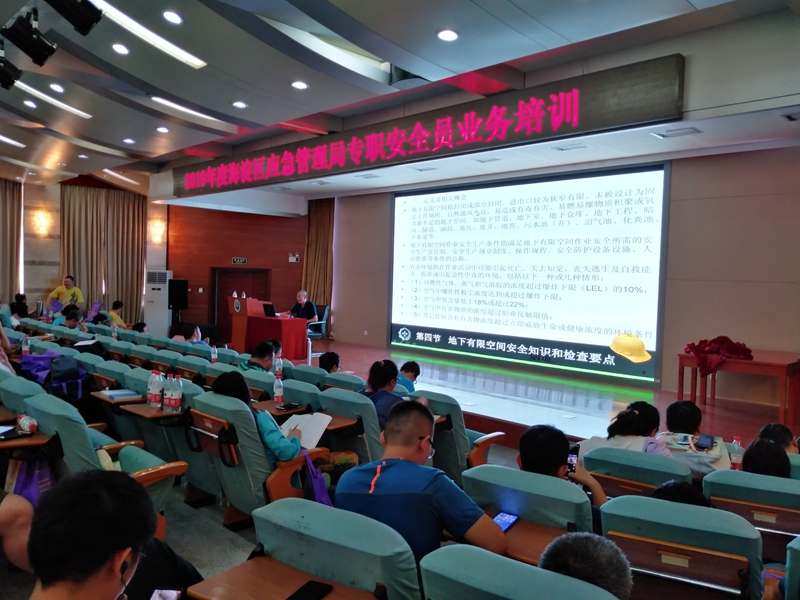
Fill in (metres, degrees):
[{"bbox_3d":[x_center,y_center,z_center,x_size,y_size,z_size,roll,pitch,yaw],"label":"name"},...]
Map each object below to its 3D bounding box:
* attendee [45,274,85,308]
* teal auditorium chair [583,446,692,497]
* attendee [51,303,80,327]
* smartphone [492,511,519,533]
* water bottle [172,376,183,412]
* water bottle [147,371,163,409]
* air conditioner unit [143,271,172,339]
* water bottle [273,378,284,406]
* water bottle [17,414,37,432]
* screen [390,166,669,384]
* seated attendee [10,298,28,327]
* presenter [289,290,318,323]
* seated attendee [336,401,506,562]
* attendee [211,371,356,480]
[{"bbox_3d":[-5.672,0.445,10.236,0.580,1.700,0.420,1,2,-2],"label":"attendee"},{"bbox_3d":[1.263,1.265,3.125,0.560,1.000,0.620,3,3,35],"label":"teal auditorium chair"},{"bbox_3d":[-4.769,0.699,8.644,0.780,1.270,0.500,-1,3,-42],"label":"attendee"},{"bbox_3d":[0.386,0.833,2.255,0.076,0.009,0.157,3,3,35],"label":"smartphone"},{"bbox_3d":[-1.391,0.584,3.756,0.066,0.232,0.066,2,2,0],"label":"water bottle"},{"bbox_3d":[-1.587,0.578,3.900,0.067,0.234,0.067,-1,4,-45],"label":"water bottle"},{"bbox_3d":[-5.551,0.232,13.760,0.490,1.820,0.320,2,2,-2],"label":"air conditioner unit"},{"bbox_3d":[-0.929,0.696,4.586,0.066,0.232,0.066,2,2,0],"label":"water bottle"},{"bbox_3d":[-1.766,0.583,2.840,0.232,0.066,0.066,4,3,45],"label":"water bottle"},{"bbox_3d":[1.959,-0.544,11.569,6.050,3.460,0.100,4,3,44],"label":"screen"},{"bbox_3d":[-5.474,0.658,8.600,0.500,1.220,0.750,4,3,45],"label":"seated attendee"},{"bbox_3d":[-1.910,0.468,11.650,0.800,1.300,0.580,0,3,-38],"label":"presenter"},{"bbox_3d":[0.074,0.954,2.063,0.560,1.220,0.820,3,3,30],"label":"seated attendee"},{"bbox_3d":[-0.725,0.992,3.908,0.820,1.130,0.520,-1,3,-42],"label":"attendee"}]

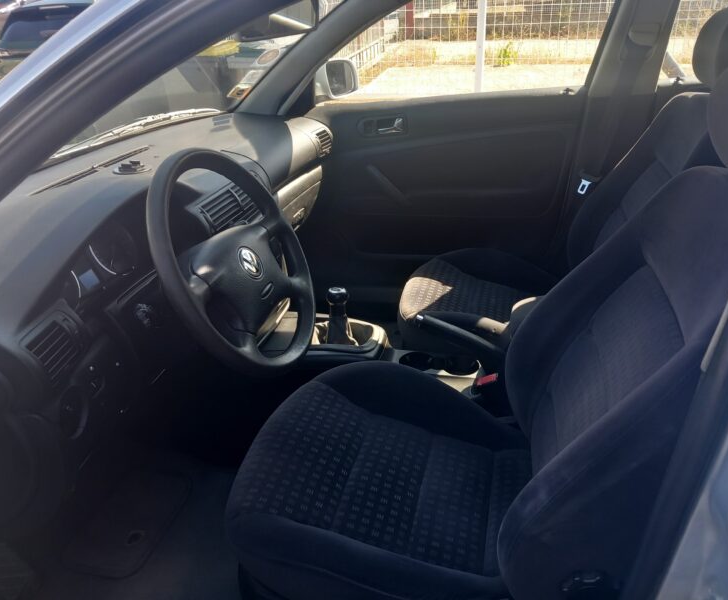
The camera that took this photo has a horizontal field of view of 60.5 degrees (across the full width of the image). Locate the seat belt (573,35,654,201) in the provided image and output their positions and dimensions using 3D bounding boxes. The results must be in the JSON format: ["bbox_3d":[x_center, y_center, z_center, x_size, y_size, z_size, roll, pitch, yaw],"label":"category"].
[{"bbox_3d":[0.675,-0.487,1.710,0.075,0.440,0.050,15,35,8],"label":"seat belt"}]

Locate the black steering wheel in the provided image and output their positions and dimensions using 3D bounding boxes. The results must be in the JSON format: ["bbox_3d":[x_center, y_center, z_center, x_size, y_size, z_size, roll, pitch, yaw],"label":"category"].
[{"bbox_3d":[-0.211,-0.055,0.999,0.090,0.380,0.380,-22,17,23],"label":"black steering wheel"}]

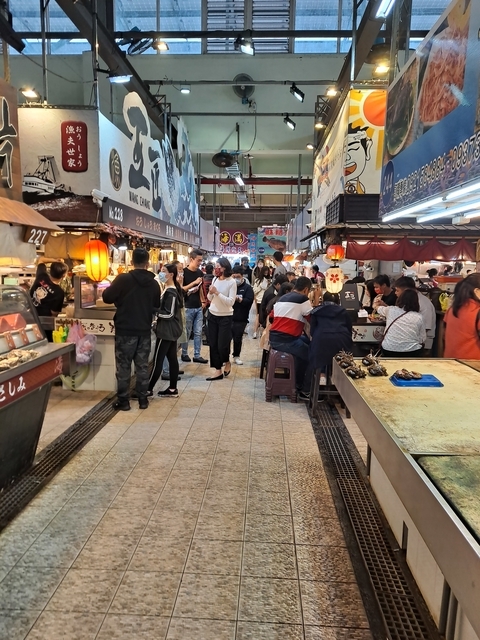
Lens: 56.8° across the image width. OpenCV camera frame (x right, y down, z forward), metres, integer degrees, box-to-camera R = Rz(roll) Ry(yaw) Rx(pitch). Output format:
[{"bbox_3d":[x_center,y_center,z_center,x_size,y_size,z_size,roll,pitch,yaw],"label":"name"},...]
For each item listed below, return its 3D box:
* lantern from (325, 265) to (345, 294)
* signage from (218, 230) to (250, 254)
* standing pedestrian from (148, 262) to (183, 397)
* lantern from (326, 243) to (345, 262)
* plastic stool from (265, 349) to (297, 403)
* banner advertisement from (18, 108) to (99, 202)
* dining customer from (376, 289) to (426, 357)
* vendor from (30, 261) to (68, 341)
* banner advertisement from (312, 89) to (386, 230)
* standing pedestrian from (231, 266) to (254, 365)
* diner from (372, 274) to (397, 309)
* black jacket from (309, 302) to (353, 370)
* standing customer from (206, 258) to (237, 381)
[{"bbox_3d":[0.997,-0.414,4.688,0.200,0.290,0.200,1,7,3],"label":"lantern"},{"bbox_3d":[-0.260,-3.382,19.270,1.280,1.060,0.080,1,7,3],"label":"signage"},{"bbox_3d":[-0.882,0.099,5.399,0.440,1.600,0.450,1,7,5],"label":"standing pedestrian"},{"bbox_3d":[1.001,-0.712,4.649,0.190,0.210,0.190,1,7,3],"label":"lantern"},{"bbox_3d":[0.482,0.636,5.277,0.360,0.600,0.360,0,7,-2],"label":"plastic stool"},{"bbox_3d":[-1.978,-1.801,4.876,0.890,1.000,0.060,1,7,3],"label":"banner advertisement"},{"bbox_3d":[1.731,0.289,4.768,0.500,1.240,0.700,-2,8,-17],"label":"dining customer"},{"bbox_3d":[-2.514,0.004,5.845,0.520,1.640,0.420,3,8,17],"label":"vendor"},{"bbox_3d":[1.431,-1.938,6.134,0.450,1.150,3.000,1,7,3],"label":"banner advertisement"},{"bbox_3d":[-0.008,-0.100,7.197,0.520,1.570,0.420,5,8,28],"label":"standing pedestrian"},{"bbox_3d":[1.849,0.095,5.615,0.500,1.310,0.700,7,10,40],"label":"diner"},{"bbox_3d":[1.020,0.175,5.000,0.500,0.760,0.460,3,7,15],"label":"black jacket"},{"bbox_3d":[-0.233,-0.017,6.114,0.460,1.660,0.360,8,10,43],"label":"standing customer"}]

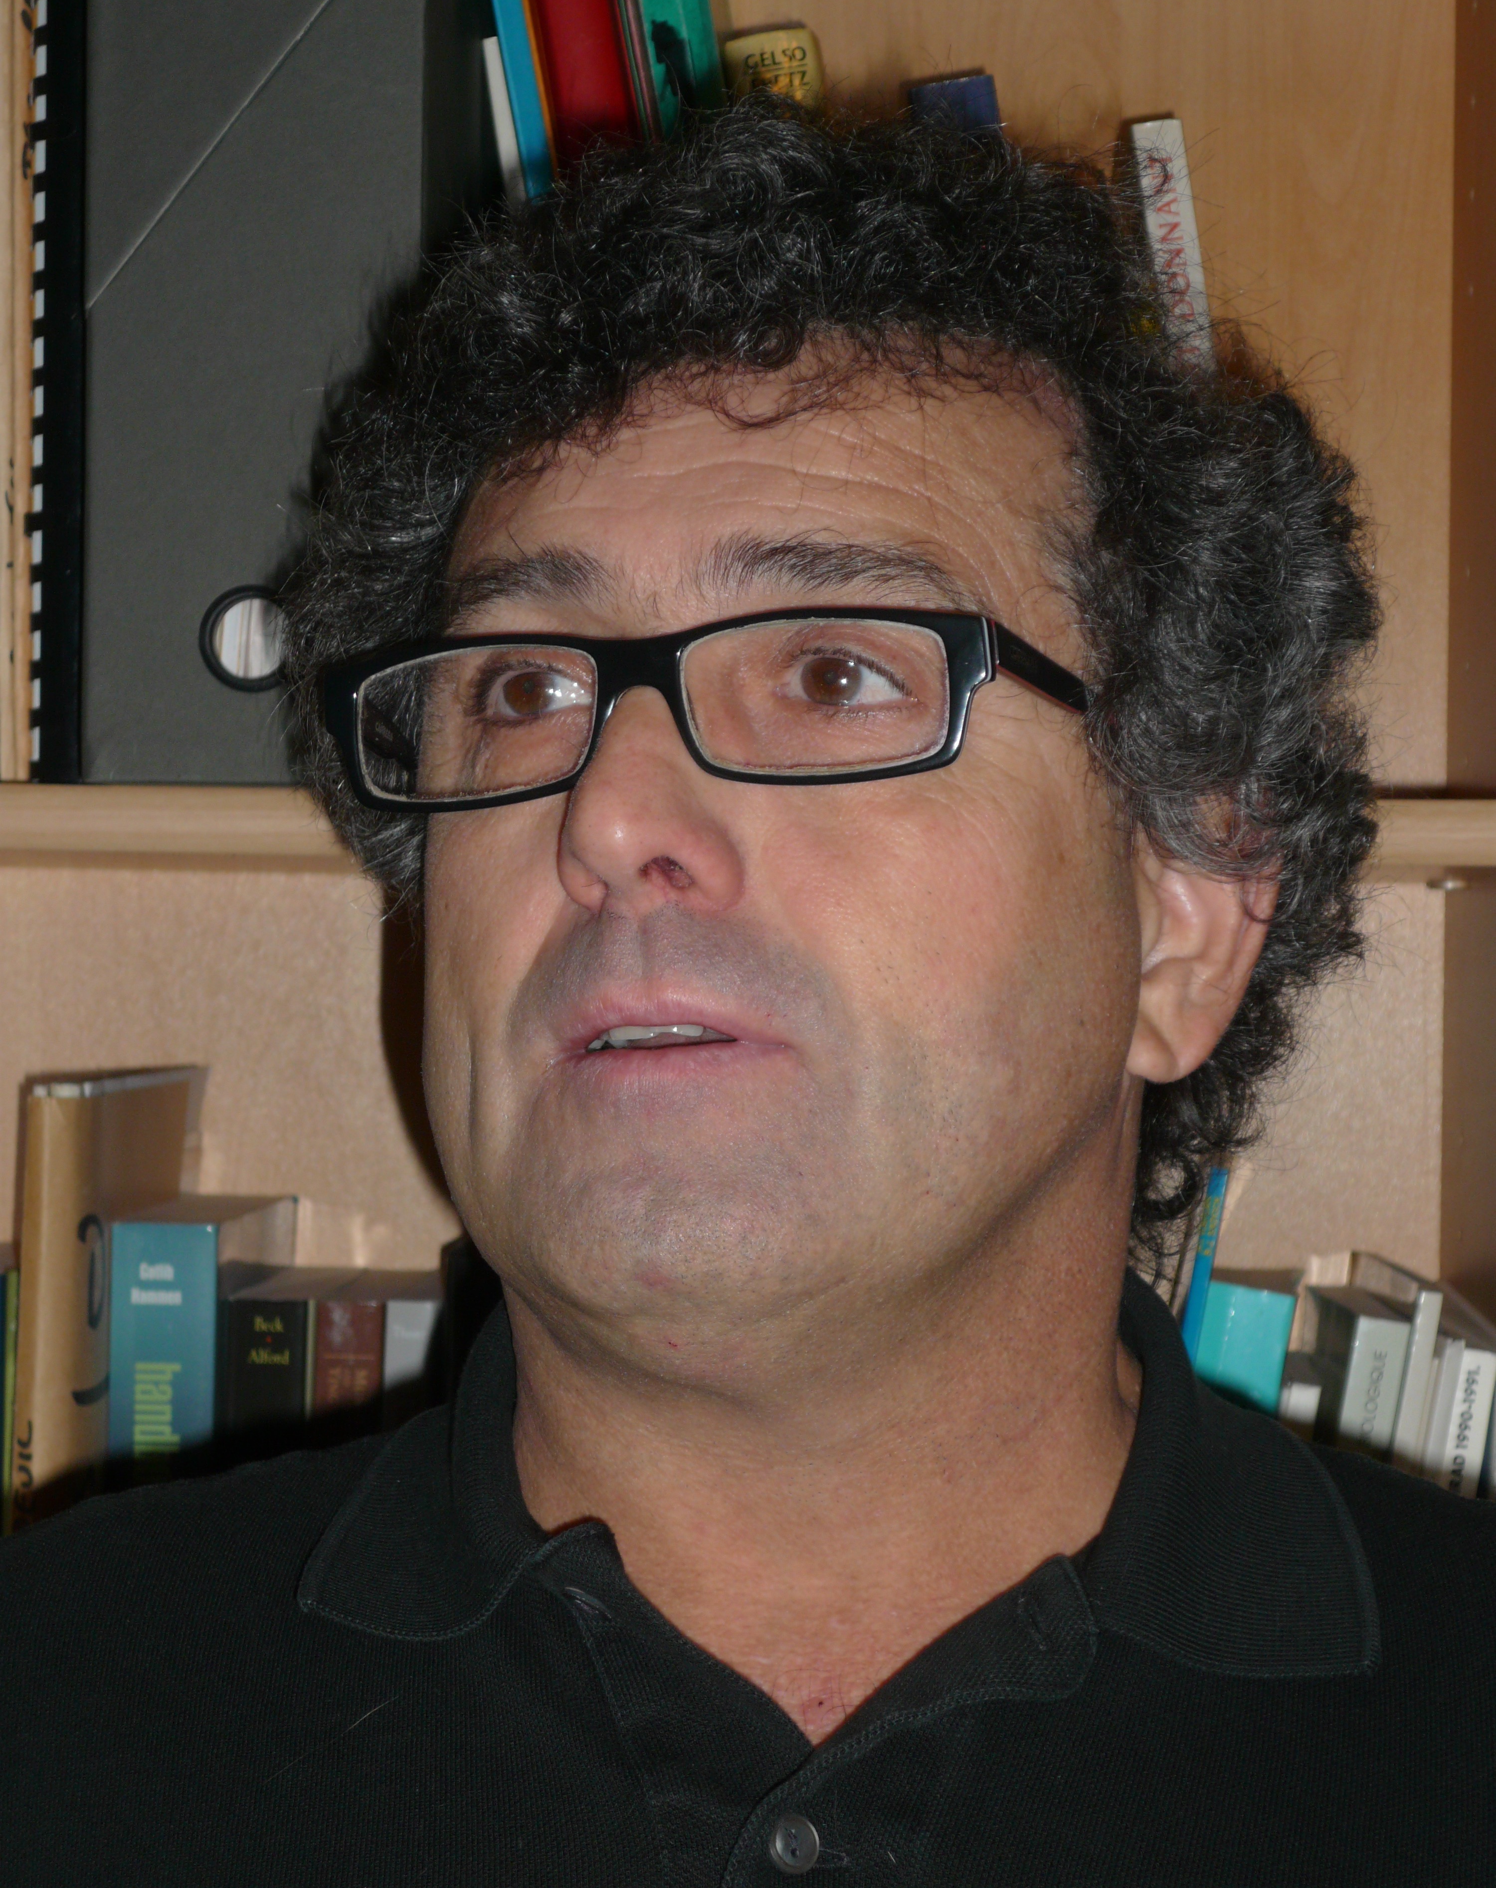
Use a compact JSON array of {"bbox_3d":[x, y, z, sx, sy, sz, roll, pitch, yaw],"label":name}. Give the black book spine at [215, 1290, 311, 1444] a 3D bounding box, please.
[{"bbox_3d":[-0.145,0.224,1.418,0.029,0.230,0.152,1,-1,1],"label":"black book spine"}]

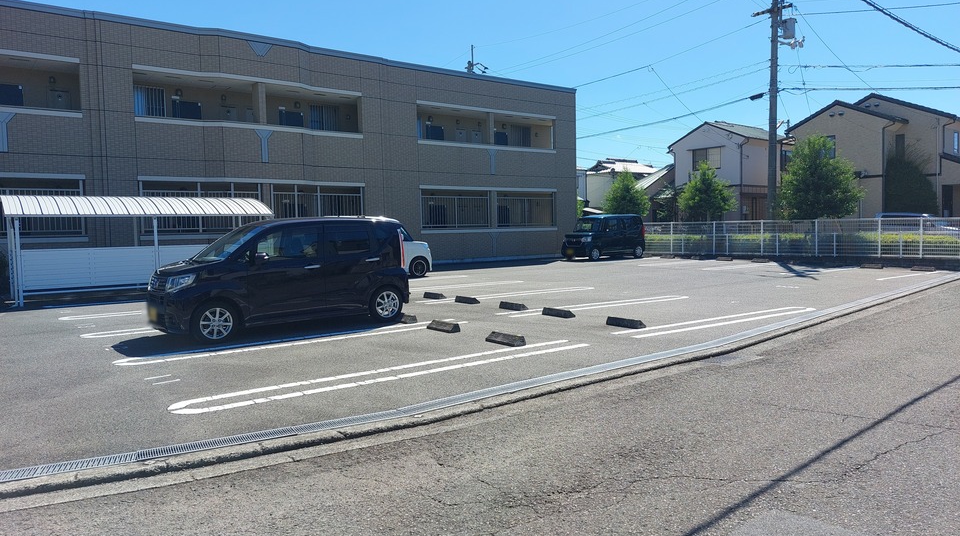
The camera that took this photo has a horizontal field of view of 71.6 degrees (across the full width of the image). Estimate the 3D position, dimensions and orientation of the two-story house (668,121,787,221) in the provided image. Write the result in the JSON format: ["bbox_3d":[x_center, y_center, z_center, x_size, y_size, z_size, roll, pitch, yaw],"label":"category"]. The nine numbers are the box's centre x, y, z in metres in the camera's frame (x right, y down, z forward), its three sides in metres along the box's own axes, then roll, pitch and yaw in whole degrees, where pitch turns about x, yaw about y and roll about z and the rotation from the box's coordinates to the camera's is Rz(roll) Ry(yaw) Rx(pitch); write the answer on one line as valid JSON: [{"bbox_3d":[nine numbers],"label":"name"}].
[{"bbox_3d":[14.807,-4.954,39.500,6.200,7.300,5.300,-4,4,-37],"label":"two-story house"}]

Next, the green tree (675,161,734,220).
[{"bbox_3d":[9.052,-2.370,26.600,2.400,3.700,2.400,-4,4,-37],"label":"green tree"}]

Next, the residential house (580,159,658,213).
[{"bbox_3d":[12.575,-6.250,60.000,6.800,7.300,5.200,-4,4,-37],"label":"residential house"}]

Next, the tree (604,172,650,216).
[{"bbox_3d":[6.559,-2.530,29.800,2.200,3.700,2.200,-4,4,-37],"label":"tree"}]

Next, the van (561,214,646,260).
[{"bbox_3d":[4.750,-1.205,25.950,3.395,1.790,1.480,-4,4,-37],"label":"van"}]

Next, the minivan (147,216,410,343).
[{"bbox_3d":[-2.820,0.063,9.455,3.395,1.630,1.480,-4,5,-39],"label":"minivan"}]

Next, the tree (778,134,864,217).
[{"bbox_3d":[11.868,-2.484,23.200,2.900,4.300,2.950,-4,4,-37],"label":"tree"}]

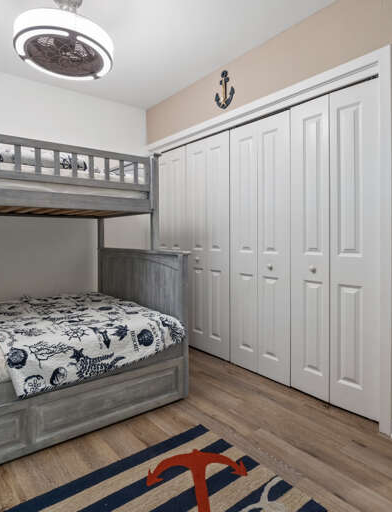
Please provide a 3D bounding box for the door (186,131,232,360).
[{"bbox_3d":[0.115,-0.098,3.011,0.037,2.007,0.596,-2,2,-40],"label":"door"}]

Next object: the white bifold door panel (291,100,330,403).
[{"bbox_3d":[0.792,-0.054,2.211,0.037,2.007,0.295,-2,2,-40],"label":"white bifold door panel"}]

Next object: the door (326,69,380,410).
[{"bbox_3d":[0.981,-0.042,1.987,0.036,2.007,0.297,-2,2,-40],"label":"door"}]

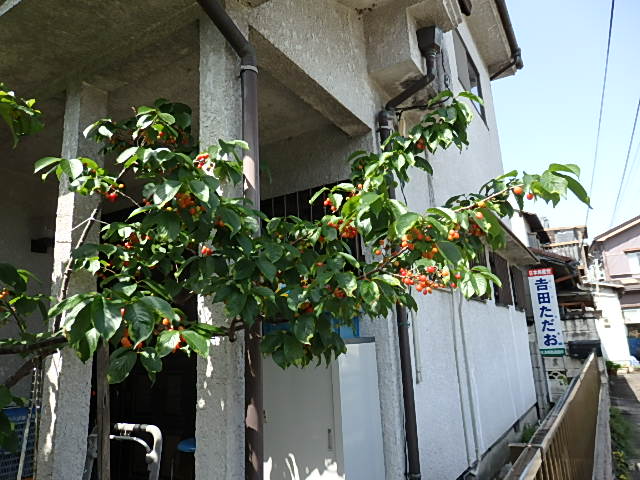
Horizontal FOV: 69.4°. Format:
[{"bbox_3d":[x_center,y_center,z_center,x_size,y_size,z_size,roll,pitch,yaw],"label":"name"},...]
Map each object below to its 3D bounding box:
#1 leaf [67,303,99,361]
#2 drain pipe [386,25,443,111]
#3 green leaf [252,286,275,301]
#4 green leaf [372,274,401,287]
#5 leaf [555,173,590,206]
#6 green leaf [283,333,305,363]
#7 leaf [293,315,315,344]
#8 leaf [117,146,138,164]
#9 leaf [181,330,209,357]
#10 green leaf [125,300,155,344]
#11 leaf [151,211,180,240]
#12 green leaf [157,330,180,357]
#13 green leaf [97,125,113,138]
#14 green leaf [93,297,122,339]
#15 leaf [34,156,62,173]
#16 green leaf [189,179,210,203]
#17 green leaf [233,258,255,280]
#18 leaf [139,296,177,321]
[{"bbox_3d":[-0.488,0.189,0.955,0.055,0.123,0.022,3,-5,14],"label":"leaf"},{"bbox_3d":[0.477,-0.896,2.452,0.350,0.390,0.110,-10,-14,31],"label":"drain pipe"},{"bbox_3d":[-0.171,0.162,1.400,0.065,0.041,0.050,-1,-12,-7],"label":"green leaf"},{"bbox_3d":[0.204,0.124,1.420,0.083,0.036,0.050,-4,-12,8],"label":"green leaf"},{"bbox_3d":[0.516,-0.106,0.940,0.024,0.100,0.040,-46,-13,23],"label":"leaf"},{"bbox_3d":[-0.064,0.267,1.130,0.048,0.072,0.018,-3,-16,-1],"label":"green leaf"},{"bbox_3d":[-0.049,0.263,1.360,0.063,0.086,0.040,-2,-12,-2],"label":"leaf"},{"bbox_3d":[-0.591,-0.260,1.420,0.066,0.054,0.050,3,-13,-23],"label":"leaf"},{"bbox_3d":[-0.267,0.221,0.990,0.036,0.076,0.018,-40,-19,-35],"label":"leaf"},{"bbox_3d":[-0.508,0.232,1.300,0.082,0.120,0.045,2,-13,-21],"label":"green leaf"},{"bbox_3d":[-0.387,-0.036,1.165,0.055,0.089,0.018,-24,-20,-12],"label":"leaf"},{"bbox_3d":[-0.433,0.296,1.320,0.067,0.072,0.045,1,-13,-18],"label":"green leaf"},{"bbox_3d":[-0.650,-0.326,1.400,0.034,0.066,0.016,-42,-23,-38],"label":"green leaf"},{"bbox_3d":[-0.598,0.224,1.300,0.082,0.115,0.050,3,-13,-24],"label":"green leaf"},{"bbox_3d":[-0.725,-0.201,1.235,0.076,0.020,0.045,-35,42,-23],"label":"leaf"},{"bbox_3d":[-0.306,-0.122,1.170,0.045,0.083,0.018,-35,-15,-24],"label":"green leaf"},{"bbox_3d":[-0.228,0.088,1.380,0.064,0.064,0.040,0,-12,-9],"label":"green leaf"},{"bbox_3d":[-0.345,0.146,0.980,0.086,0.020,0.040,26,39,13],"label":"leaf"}]

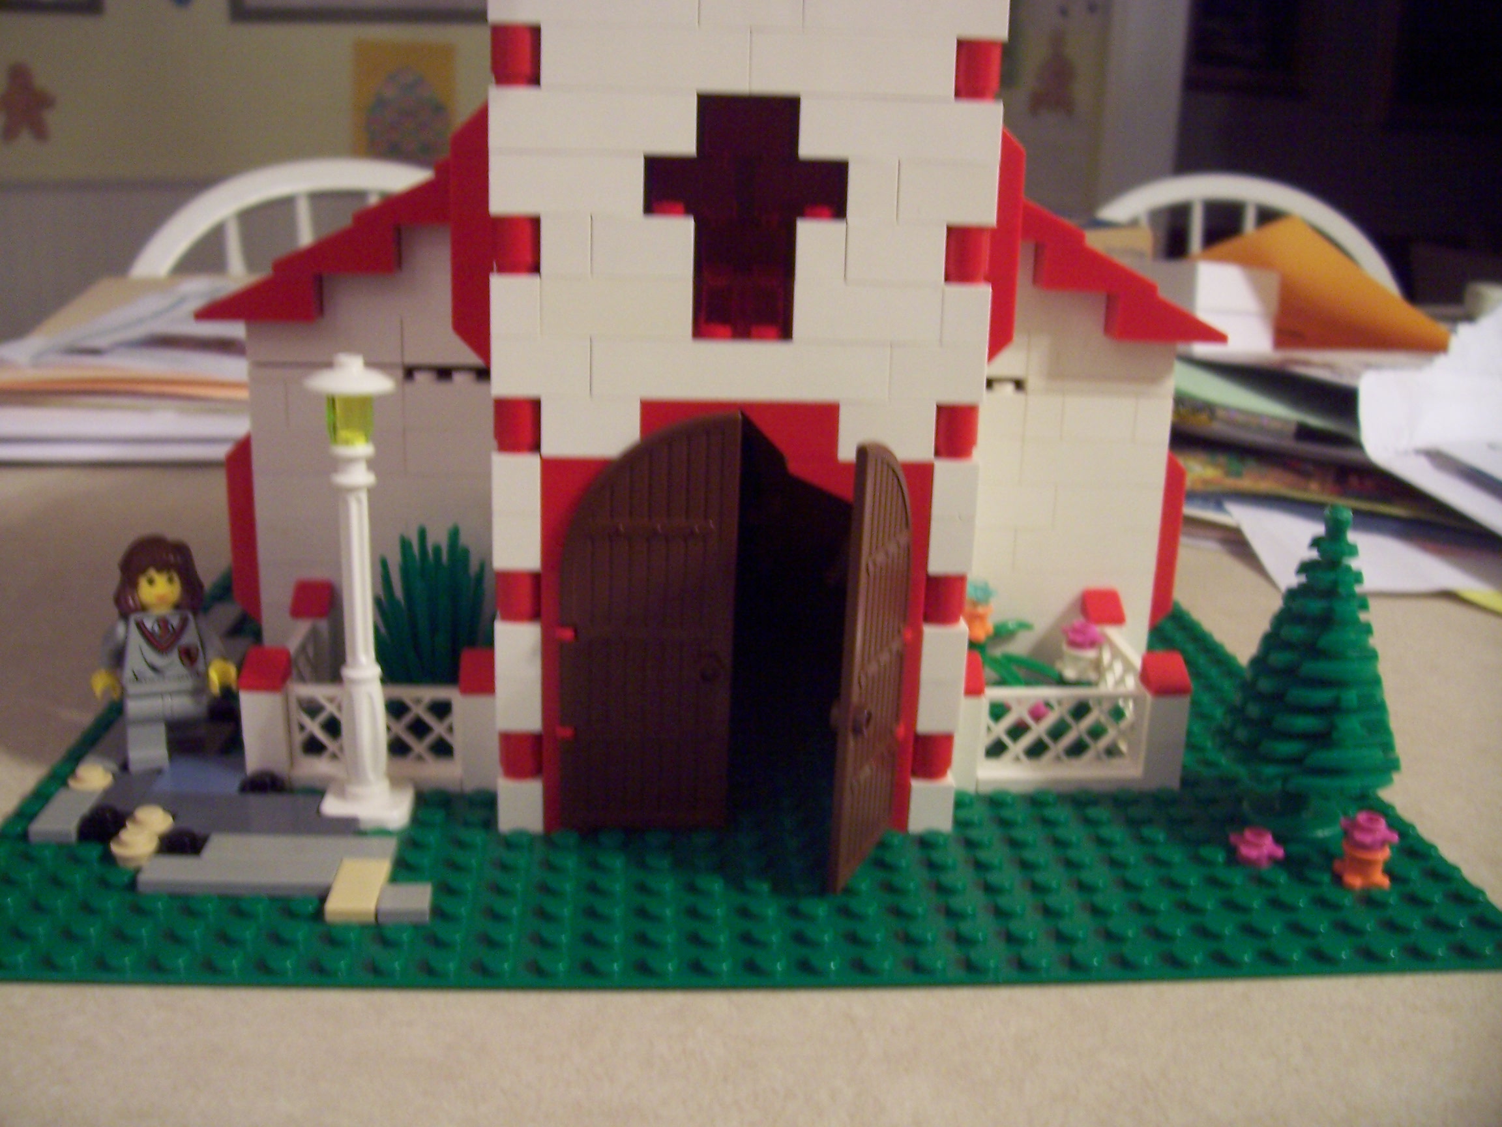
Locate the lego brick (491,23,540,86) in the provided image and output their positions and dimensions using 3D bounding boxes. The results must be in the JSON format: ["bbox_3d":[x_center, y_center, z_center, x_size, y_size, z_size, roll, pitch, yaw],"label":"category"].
[{"bbox_3d":[-0.035,-0.076,0.223,0.008,0.010,0.008,1,17,-4],"label":"lego brick"}]

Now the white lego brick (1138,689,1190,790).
[{"bbox_3d":[0.079,0.033,0.285,0.008,0.019,0.008,1,17,-4],"label":"white lego brick"}]

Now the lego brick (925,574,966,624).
[{"bbox_3d":[0.033,0.005,0.256,0.008,0.010,0.008,1,17,-4],"label":"lego brick"}]

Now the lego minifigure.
[{"bbox_3d":[-0.106,0.016,0.270,0.025,0.043,0.015,-3,17,-16],"label":"lego minifigure"}]

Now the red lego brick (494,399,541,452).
[{"bbox_3d":[-0.038,-0.023,0.243,0.008,0.010,0.008,1,17,-4],"label":"red lego brick"}]

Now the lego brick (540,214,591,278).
[{"bbox_3d":[-0.029,-0.051,0.234,0.008,0.010,0.008,1,16,-4],"label":"lego brick"}]

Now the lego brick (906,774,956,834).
[{"bbox_3d":[0.032,0.042,0.264,0.008,0.010,0.008,1,17,-4],"label":"lego brick"}]

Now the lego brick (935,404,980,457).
[{"bbox_3d":[0.034,-0.022,0.248,0.008,0.010,0.008,1,17,-4],"label":"lego brick"}]

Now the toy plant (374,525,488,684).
[{"bbox_3d":[-0.063,0.014,0.289,0.030,0.043,0.027,1,17,-4],"label":"toy plant"}]

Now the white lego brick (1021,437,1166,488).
[{"bbox_3d":[0.073,-0.022,0.318,0.032,0.010,0.008,1,17,-4],"label":"white lego brick"}]

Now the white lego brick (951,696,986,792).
[{"bbox_3d":[0.039,0.033,0.279,0.008,0.019,0.008,1,15,-4],"label":"white lego brick"}]

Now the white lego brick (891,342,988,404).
[{"bbox_3d":[0.030,-0.032,0.243,0.016,0.010,0.008,1,16,-4],"label":"white lego brick"}]

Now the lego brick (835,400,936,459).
[{"bbox_3d":[0.022,-0.023,0.245,0.016,0.010,0.008,1,15,-4],"label":"lego brick"}]

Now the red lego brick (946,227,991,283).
[{"bbox_3d":[0.035,-0.050,0.238,0.008,0.010,0.008,1,16,-4],"label":"red lego brick"}]

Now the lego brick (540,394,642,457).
[{"bbox_3d":[-0.026,-0.023,0.242,0.016,0.010,0.008,1,16,-4],"label":"lego brick"}]

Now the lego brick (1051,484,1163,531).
[{"bbox_3d":[0.076,-0.012,0.319,0.024,0.010,0.008,1,15,-4],"label":"lego brick"}]

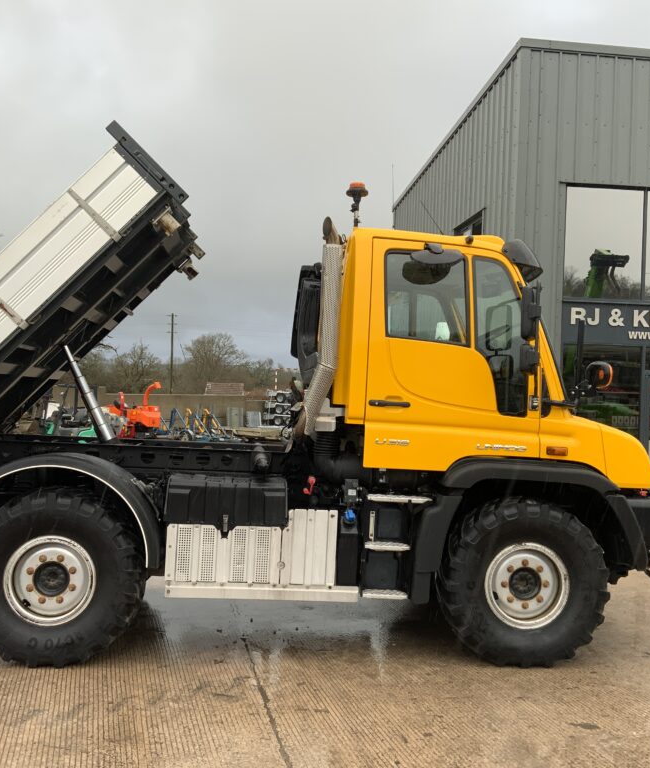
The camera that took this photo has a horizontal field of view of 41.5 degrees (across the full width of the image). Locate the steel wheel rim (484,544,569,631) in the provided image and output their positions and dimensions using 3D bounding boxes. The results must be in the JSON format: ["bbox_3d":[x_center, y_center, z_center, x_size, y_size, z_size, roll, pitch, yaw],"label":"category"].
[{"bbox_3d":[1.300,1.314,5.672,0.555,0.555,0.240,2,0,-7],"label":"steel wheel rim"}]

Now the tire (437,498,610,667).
[{"bbox_3d":[1.293,1.313,5.727,1.075,1.075,0.390,2,0,-7],"label":"tire"}]

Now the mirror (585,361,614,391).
[{"bbox_3d":[1.766,-0.055,5.520,0.180,0.190,0.090,2,0,-25],"label":"mirror"}]

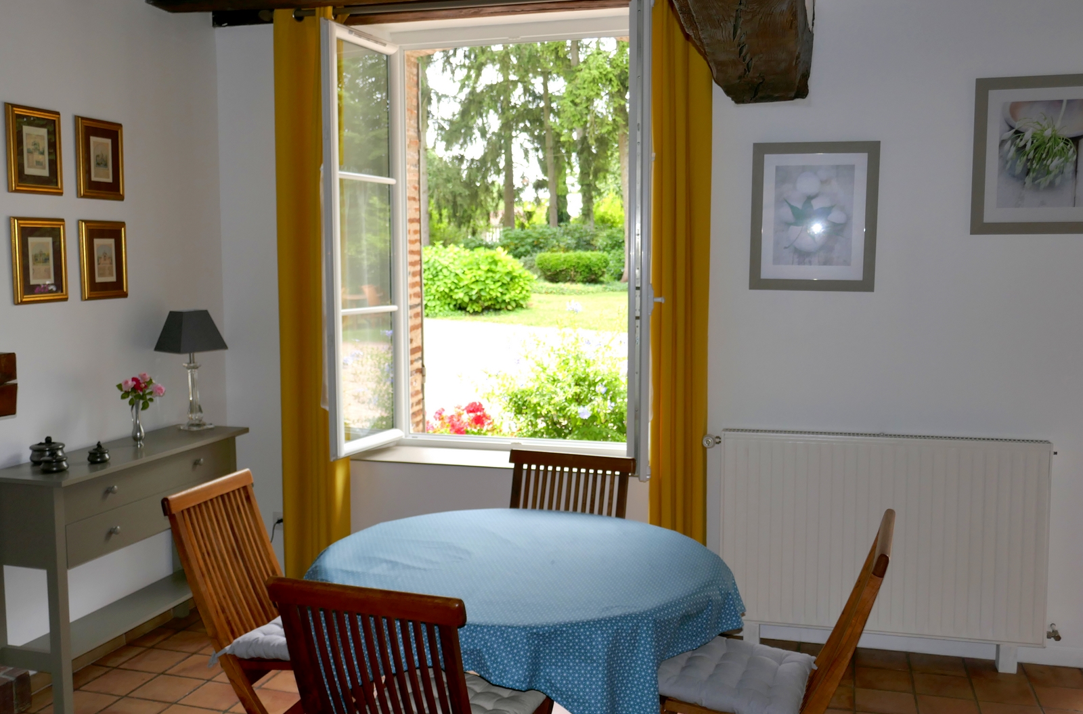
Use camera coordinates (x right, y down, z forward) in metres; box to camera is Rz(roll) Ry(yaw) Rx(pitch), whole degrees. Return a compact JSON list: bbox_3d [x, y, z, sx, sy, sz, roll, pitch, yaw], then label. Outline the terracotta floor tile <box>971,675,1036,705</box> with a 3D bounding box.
[{"bbox_3d":[1.680,1.222,3.597,0.203,0.012,0.199,1,5,16],"label":"terracotta floor tile"}]

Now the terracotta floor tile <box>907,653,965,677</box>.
[{"bbox_3d":[1.538,1.201,3.854,0.201,0.012,0.201,1,5,16],"label":"terracotta floor tile"}]

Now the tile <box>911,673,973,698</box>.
[{"bbox_3d":[1.479,1.217,3.656,0.201,0.012,0.199,1,5,16],"label":"tile"}]

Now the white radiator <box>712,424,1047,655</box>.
[{"bbox_3d":[1.322,0.693,3.904,1.209,0.769,0.092,1,5,16],"label":"white radiator"}]

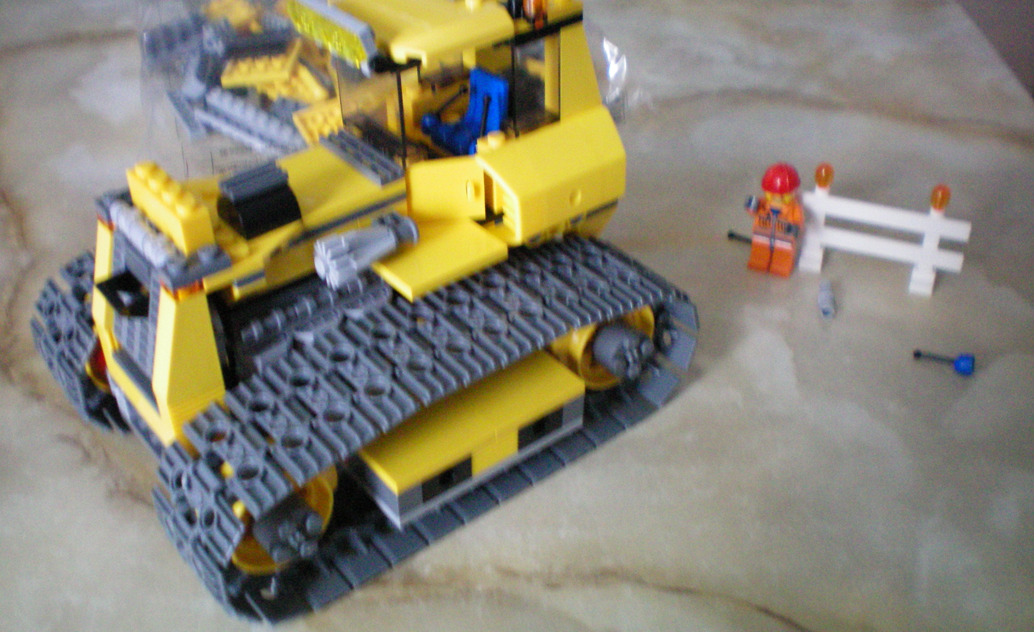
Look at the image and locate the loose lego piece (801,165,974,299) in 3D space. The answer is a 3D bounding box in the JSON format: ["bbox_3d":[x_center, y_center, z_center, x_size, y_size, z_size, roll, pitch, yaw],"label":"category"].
[{"bbox_3d":[0.126,-0.028,0.401,0.062,0.034,0.008,13,39,20],"label":"loose lego piece"}]

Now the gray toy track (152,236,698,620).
[{"bbox_3d":[-0.020,0.025,0.319,0.159,0.050,0.040,-26,42,-29],"label":"gray toy track"}]

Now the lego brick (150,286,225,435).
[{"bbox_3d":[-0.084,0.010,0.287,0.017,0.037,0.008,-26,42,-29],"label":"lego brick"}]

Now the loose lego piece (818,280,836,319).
[{"bbox_3d":[0.108,-0.006,0.396,0.006,0.006,0.018,5,37,8],"label":"loose lego piece"}]

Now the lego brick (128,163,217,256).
[{"bbox_3d":[-0.088,-0.028,0.288,0.008,0.011,0.032,-26,43,-29],"label":"lego brick"}]

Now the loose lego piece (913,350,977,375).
[{"bbox_3d":[0.138,0.014,0.366,0.018,0.006,0.007,11,38,16],"label":"loose lego piece"}]

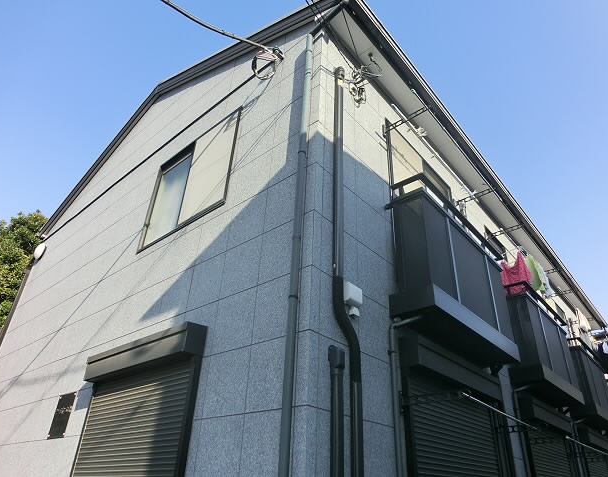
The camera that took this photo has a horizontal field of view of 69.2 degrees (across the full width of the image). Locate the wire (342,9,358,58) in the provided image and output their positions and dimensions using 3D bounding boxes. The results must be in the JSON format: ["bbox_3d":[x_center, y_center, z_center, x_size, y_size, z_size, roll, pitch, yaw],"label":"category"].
[{"bbox_3d":[0.484,-2.107,4.541,0.020,0.040,0.570,-10,-34,20],"label":"wire"}]

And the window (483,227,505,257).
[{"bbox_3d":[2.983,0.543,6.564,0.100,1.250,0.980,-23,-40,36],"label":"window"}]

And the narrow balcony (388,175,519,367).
[{"bbox_3d":[1.482,0.382,4.348,0.430,1.340,1.860,-23,-40,36],"label":"narrow balcony"}]

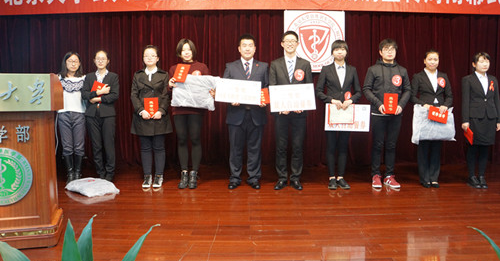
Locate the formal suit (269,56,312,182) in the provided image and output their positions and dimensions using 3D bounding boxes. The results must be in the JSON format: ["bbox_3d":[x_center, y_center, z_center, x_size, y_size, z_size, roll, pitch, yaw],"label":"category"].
[{"bbox_3d":[0.464,-0.124,4.240,0.496,1.425,0.340,0,4,3],"label":"formal suit"}]

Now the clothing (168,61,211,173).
[{"bbox_3d":[-0.694,-0.157,4.280,0.471,1.273,0.340,0,4,-3],"label":"clothing"}]

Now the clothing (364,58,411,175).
[{"bbox_3d":[1.557,-0.131,4.260,0.529,1.329,0.330,1,4,8],"label":"clothing"}]

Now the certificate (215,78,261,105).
[{"bbox_3d":[-0.120,-0.414,4.030,0.485,0.280,0.020,5,-17,11],"label":"certificate"}]

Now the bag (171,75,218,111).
[{"bbox_3d":[-0.605,-0.405,4.050,0.480,0.360,0.130,4,-4,-3],"label":"bag"}]

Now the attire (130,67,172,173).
[{"bbox_3d":[-1.132,-0.101,4.330,0.477,1.242,0.320,-1,4,-7],"label":"attire"}]

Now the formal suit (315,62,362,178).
[{"bbox_3d":[1.006,-0.117,4.260,0.516,1.312,0.320,1,4,8],"label":"formal suit"}]

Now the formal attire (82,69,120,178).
[{"bbox_3d":[-1.839,-0.059,4.620,0.434,1.362,0.320,-1,4,-11],"label":"formal attire"}]

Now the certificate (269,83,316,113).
[{"bbox_3d":[0.460,-0.346,4.000,0.475,0.285,0.020,-4,-2,0],"label":"certificate"}]

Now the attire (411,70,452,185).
[{"bbox_3d":[2.072,-0.034,4.280,0.455,1.302,0.320,1,4,8],"label":"attire"}]

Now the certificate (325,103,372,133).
[{"bbox_3d":[1.053,-0.136,4.050,0.480,0.290,0.020,1,4,0],"label":"certificate"}]

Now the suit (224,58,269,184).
[{"bbox_3d":[-0.037,-0.105,4.270,0.507,1.429,0.350,0,4,0],"label":"suit"}]

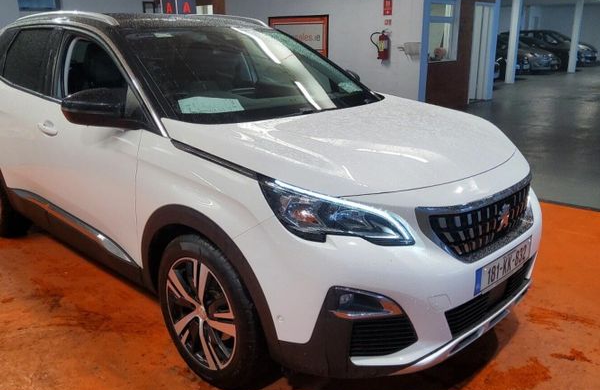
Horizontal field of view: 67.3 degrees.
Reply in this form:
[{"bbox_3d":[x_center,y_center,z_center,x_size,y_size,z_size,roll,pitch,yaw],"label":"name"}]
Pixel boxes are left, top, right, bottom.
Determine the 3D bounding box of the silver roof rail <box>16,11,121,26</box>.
[{"bbox_3d":[-1.543,-1.140,2.928,0.060,0.110,1.650,-15,21,-43],"label":"silver roof rail"}]

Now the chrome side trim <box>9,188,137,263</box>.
[{"bbox_3d":[-1.392,0.159,2.709,0.050,0.140,1.600,-15,21,-43],"label":"chrome side trim"}]

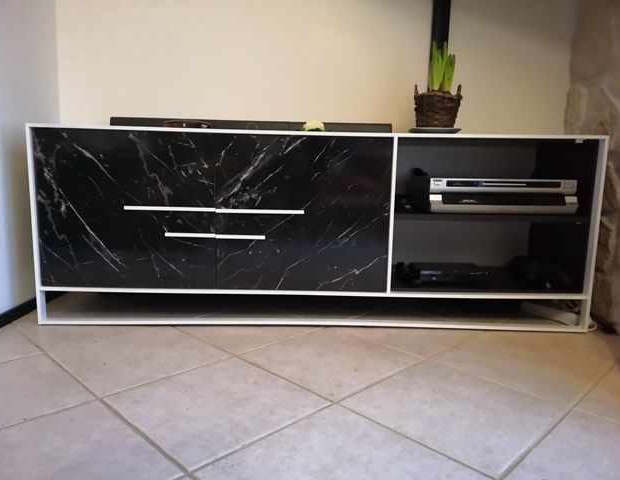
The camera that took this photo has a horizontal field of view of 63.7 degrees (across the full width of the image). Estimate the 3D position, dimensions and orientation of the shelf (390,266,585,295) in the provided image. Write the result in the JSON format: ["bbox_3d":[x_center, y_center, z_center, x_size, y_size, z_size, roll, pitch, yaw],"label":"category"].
[{"bbox_3d":[0.514,0.134,1.638,0.565,0.020,0.375,1,9,-1],"label":"shelf"}]

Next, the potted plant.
[{"bbox_3d":[0.384,-0.460,1.490,0.143,0.254,0.135,1,9,-1],"label":"potted plant"}]

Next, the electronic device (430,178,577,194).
[{"bbox_3d":[0.562,-0.174,1.569,0.430,0.043,0.240,1,9,-1],"label":"electronic device"}]

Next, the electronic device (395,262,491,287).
[{"bbox_3d":[0.436,0.102,1.629,0.265,0.044,0.170,1,9,-1],"label":"electronic device"}]

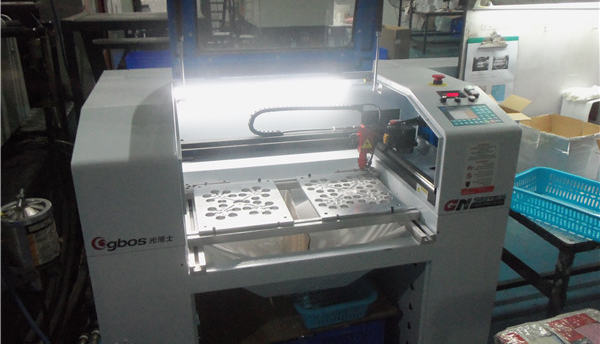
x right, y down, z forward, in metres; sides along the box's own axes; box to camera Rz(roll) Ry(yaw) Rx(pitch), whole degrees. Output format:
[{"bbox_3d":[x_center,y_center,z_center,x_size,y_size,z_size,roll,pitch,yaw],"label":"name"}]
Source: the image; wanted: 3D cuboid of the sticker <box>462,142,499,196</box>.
[{"bbox_3d":[0.515,-0.009,1.379,0.101,0.154,0.002,-5,21,-13],"label":"sticker"}]

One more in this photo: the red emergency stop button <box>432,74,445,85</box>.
[{"bbox_3d":[0.446,-0.296,1.561,0.040,0.032,0.040,-5,21,-13],"label":"red emergency stop button"}]

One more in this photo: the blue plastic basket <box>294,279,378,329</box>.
[{"bbox_3d":[0.088,0.424,1.673,0.280,0.100,0.270,-6,21,-15],"label":"blue plastic basket"}]

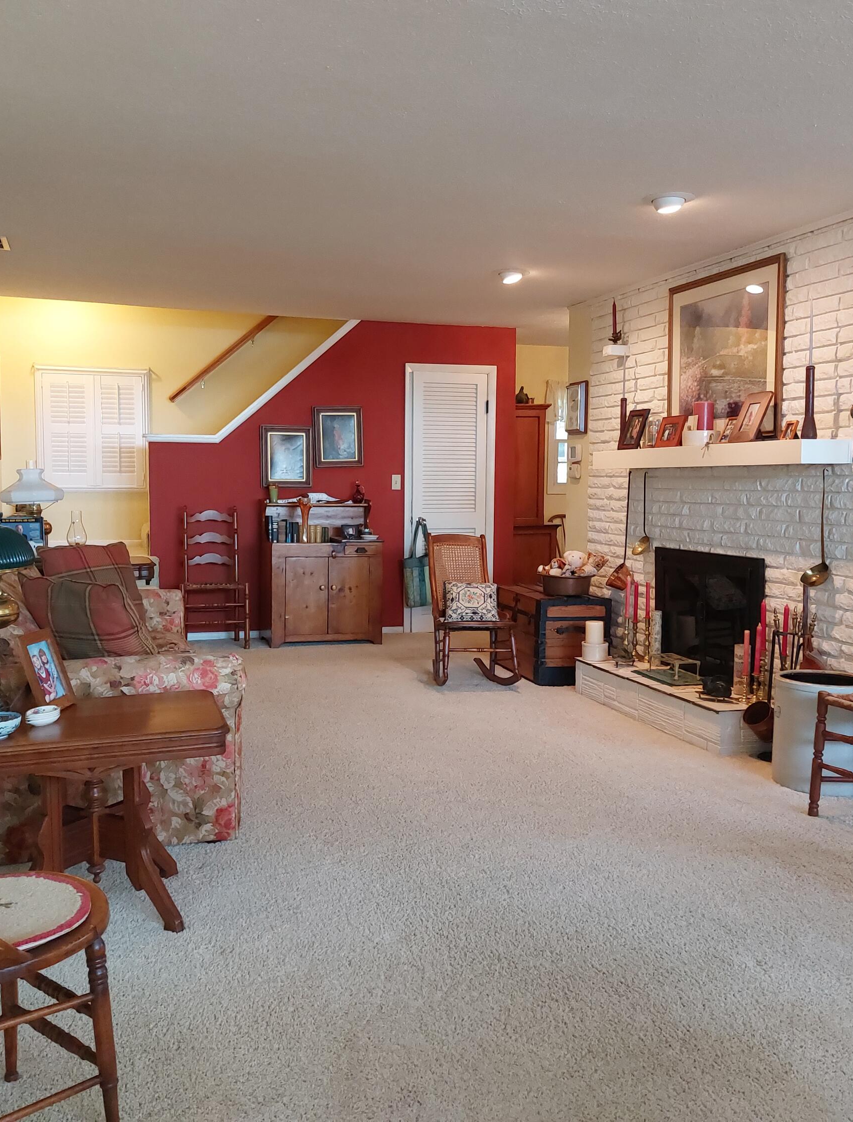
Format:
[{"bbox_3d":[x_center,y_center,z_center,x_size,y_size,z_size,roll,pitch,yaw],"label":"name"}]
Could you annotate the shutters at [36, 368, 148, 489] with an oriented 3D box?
[{"bbox_3d":[-2.691,-1.052,8.397,0.855,0.945,0.070,-1,5,-19],"label":"shutters"}]

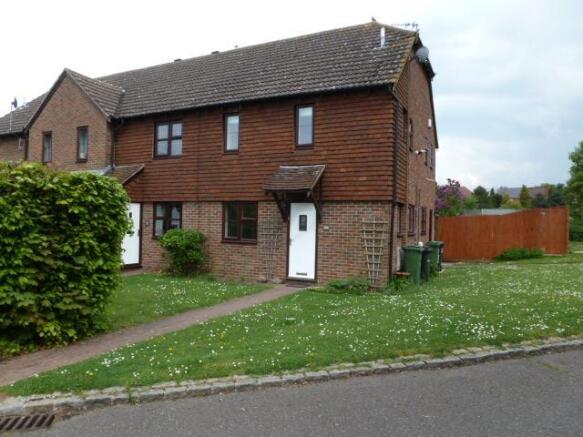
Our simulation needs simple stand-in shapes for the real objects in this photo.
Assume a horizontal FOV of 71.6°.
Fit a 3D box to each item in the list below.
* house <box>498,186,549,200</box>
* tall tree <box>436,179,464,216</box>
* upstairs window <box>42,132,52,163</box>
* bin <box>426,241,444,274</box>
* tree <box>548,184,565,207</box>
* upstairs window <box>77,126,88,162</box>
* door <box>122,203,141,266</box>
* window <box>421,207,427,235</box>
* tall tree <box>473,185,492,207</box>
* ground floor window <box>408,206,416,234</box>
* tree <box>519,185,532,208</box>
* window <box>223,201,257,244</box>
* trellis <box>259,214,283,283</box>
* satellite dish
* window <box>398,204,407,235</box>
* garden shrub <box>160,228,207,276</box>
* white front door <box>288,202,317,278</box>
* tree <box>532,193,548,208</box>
[{"bbox_3d":[41.260,-1.774,71.963,9.500,7.500,7.500,1,-1,30],"label":"house"},{"bbox_3d":[8.118,-0.079,20.980,2.300,4.000,2.300,1,-1,30],"label":"tall tree"},{"bbox_3d":[-8.665,-2.496,14.390,0.550,1.180,0.100,1,-1,26],"label":"upstairs window"},{"bbox_3d":[4.597,1.245,12.900,0.580,1.060,0.530,1,-1,26],"label":"bin"},{"bbox_3d":[32.710,-0.933,49.966,2.100,6.797,2.100,1,-1,0],"label":"tree"},{"bbox_3d":[-7.114,-2.511,13.756,0.590,1.170,0.100,1,-1,26],"label":"upstairs window"},{"bbox_3d":[-5.100,0.504,12.993,0.780,2.000,0.080,1,-1,26],"label":"door"},{"bbox_3d":[4.571,0.099,14.051,0.100,0.920,1.220,1,0,26],"label":"window"},{"bbox_3d":[22.497,-0.886,47.969,2.100,6.188,2.100,1,-1,0],"label":"tall tree"},{"bbox_3d":[3.550,0.073,11.970,0.100,0.880,1.180,1,-1,26],"label":"ground floor window"},{"bbox_3d":[28.877,-0.916,49.967,1.750,6.584,1.750,1,-1,0],"label":"tree"},{"bbox_3d":[-1.436,0.121,11.357,1.180,1.160,0.100,1,-1,26],"label":"window"},{"bbox_3d":[-0.566,0.840,10.840,0.620,1.680,0.040,1,-1,26],"label":"trellis"},{"bbox_3d":[4.035,-5.032,12.400,0.460,0.480,0.250,1,-1,-18],"label":"satellite dish"},{"bbox_3d":[2.939,0.034,10.700,0.100,0.850,0.900,1,-1,26],"label":"window"},{"bbox_3d":[-3.104,0.940,11.507,1.300,1.280,1.000,1,-1,26],"label":"garden shrub"},{"bbox_3d":[0.311,0.591,10.496,0.760,1.980,0.070,1,-1,26],"label":"white front door"},{"bbox_3d":[24.601,-0.225,39.978,2.000,4.600,2.000,1,-1,30],"label":"tree"}]

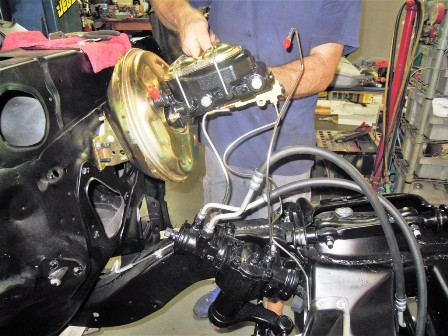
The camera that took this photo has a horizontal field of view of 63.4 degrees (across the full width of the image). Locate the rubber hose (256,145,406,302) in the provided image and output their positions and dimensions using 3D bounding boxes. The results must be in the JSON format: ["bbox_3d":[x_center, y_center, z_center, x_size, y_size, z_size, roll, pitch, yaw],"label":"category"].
[{"bbox_3d":[0.229,0.096,0.758,0.324,0.262,0.112,11,23,28],"label":"rubber hose"}]

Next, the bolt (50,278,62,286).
[{"bbox_3d":[-0.310,0.212,0.670,0.016,0.016,0.017,9,22,24],"label":"bolt"}]

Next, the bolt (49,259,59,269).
[{"bbox_3d":[-0.319,0.180,0.680,0.012,0.015,0.015,9,22,24],"label":"bolt"}]

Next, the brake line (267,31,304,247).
[{"bbox_3d":[0.120,-0.042,0.713,0.068,0.437,0.060,0,20,0],"label":"brake line"}]

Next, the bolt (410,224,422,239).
[{"bbox_3d":[0.409,0.135,0.770,0.018,0.018,0.030,-5,38,-14],"label":"bolt"}]

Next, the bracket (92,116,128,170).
[{"bbox_3d":[-0.238,-0.054,0.775,0.075,0.100,0.065,-17,14,19],"label":"bracket"}]

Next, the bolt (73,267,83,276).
[{"bbox_3d":[-0.279,0.197,0.690,0.012,0.015,0.015,9,22,24],"label":"bolt"}]

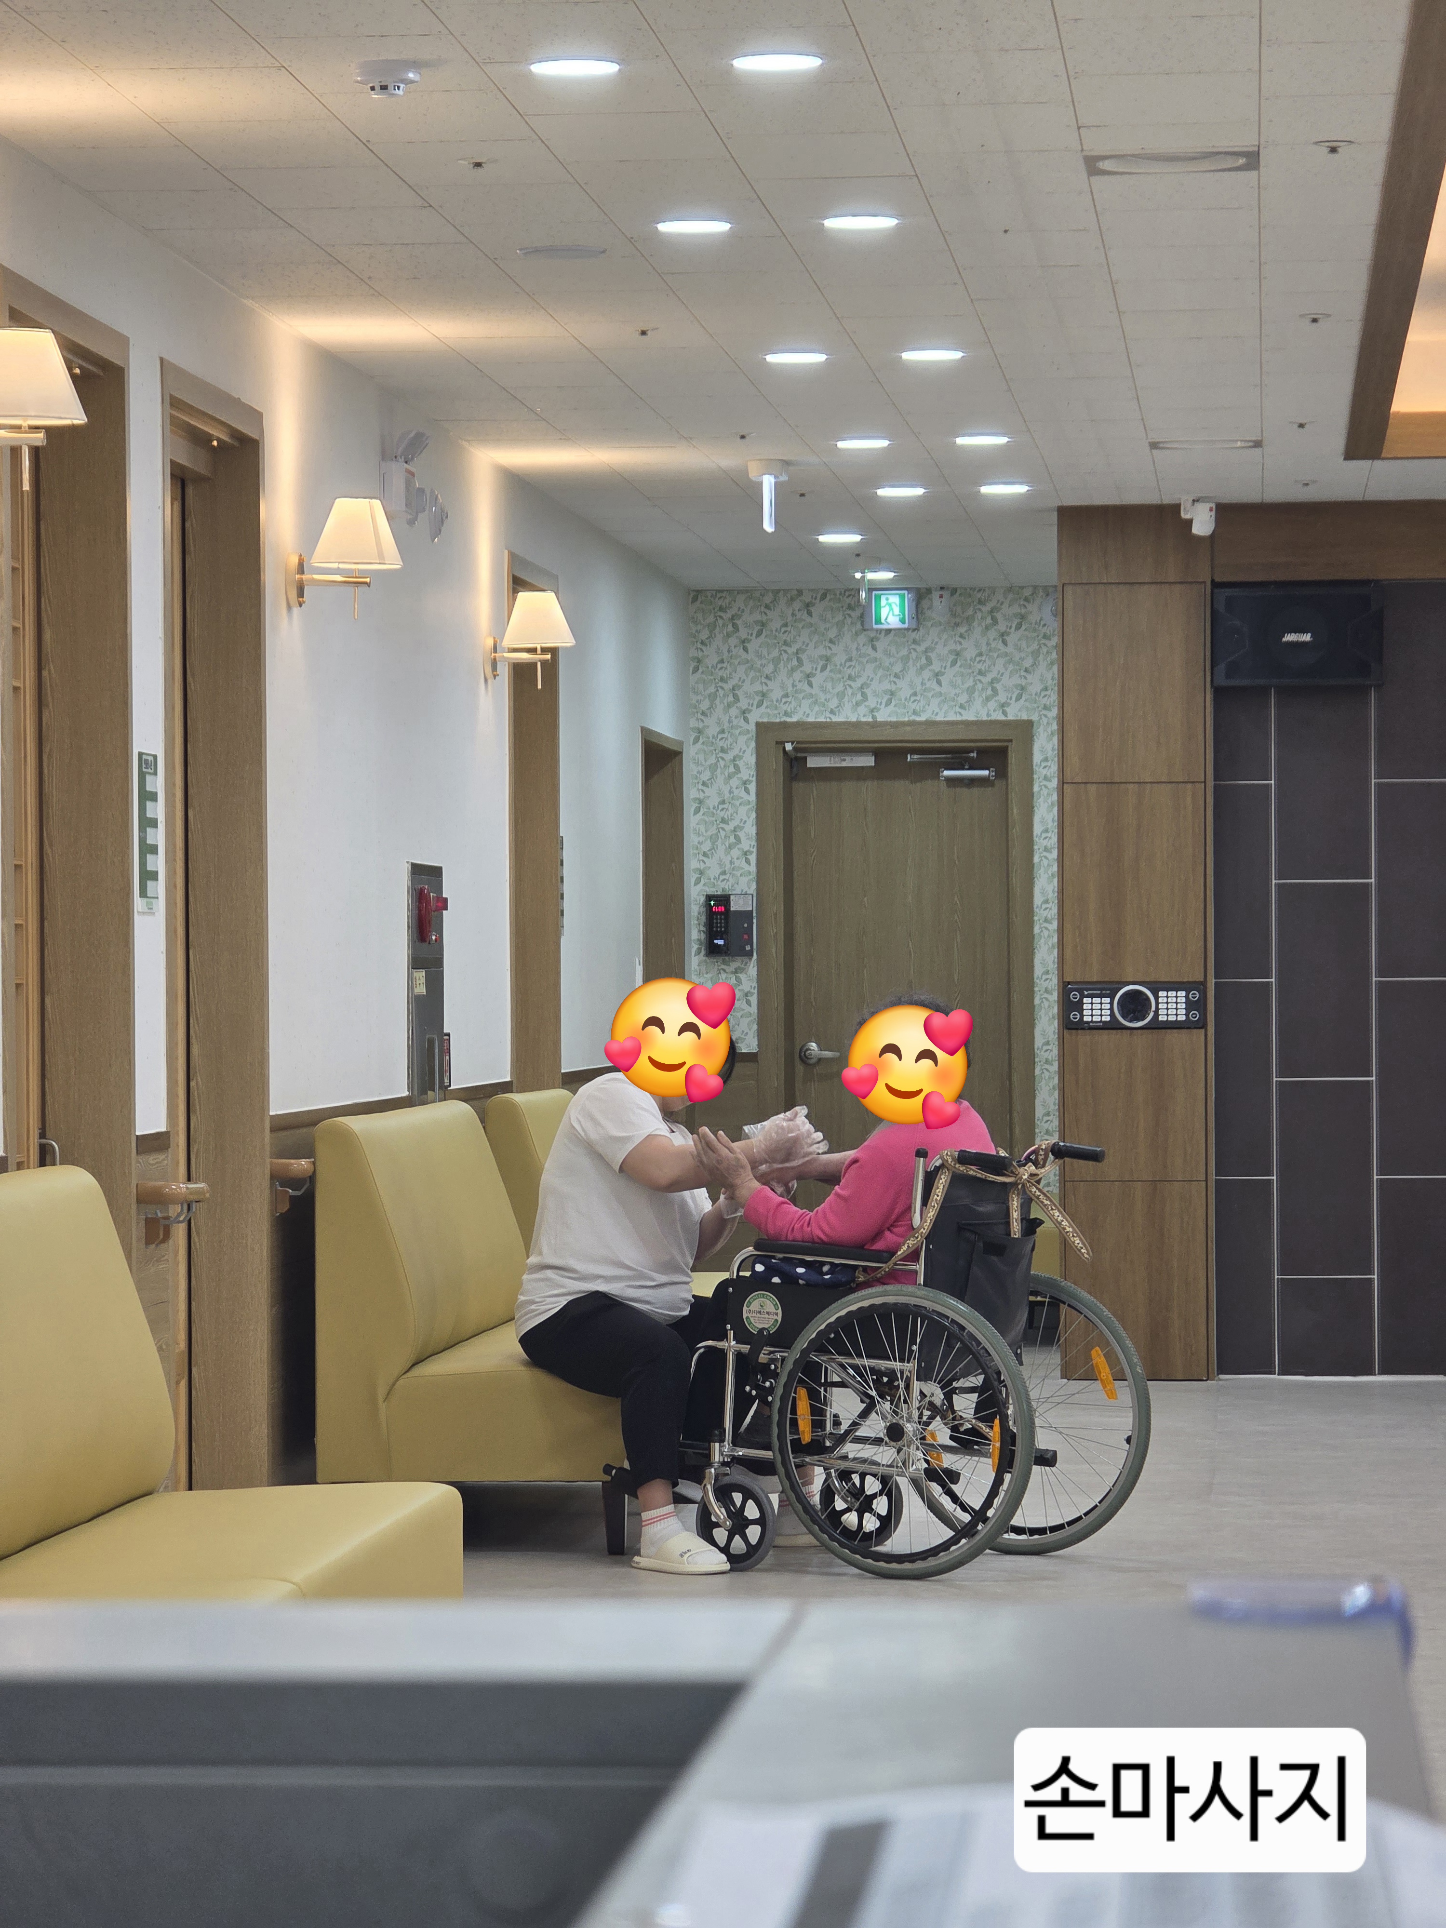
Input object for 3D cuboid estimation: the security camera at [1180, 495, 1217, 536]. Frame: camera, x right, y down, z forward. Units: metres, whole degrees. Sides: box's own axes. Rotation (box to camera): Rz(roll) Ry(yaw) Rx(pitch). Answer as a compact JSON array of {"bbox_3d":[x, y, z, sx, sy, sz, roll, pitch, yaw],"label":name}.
[{"bbox_3d":[1.436,-1.350,19.324,0.100,0.120,0.090,0,0,-25],"label":"security camera"}]

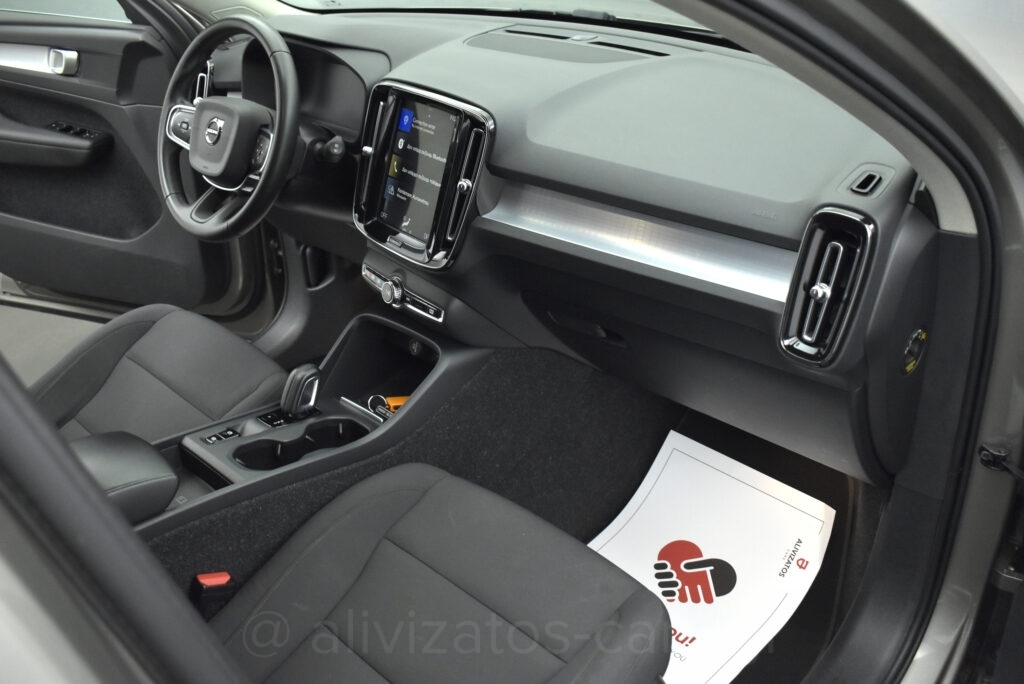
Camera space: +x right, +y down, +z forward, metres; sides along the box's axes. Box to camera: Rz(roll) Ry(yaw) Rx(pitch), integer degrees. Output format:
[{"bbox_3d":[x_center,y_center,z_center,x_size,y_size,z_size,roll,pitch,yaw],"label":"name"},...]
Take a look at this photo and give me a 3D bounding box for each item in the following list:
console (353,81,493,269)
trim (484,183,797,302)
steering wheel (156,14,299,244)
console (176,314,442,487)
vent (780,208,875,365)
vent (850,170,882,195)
[{"bbox_3d":[-0.133,-0.255,1.400,0.255,0.245,0.060,23,17,38],"label":"console"},{"bbox_3d":[0.144,-0.138,1.197,0.465,0.066,0.045,23,12,38],"label":"trim"},{"bbox_3d":[-0.461,-0.351,1.572,0.373,0.373,0.100,23,12,38],"label":"steering wheel"},{"bbox_3d":[-0.295,0.082,1.390,0.190,0.140,0.345,23,32,38],"label":"console"},{"bbox_3d":[0.341,-0.058,1.018,0.079,0.170,0.045,23,19,38],"label":"vent"},{"bbox_3d":[0.380,-0.172,1.010,0.023,0.016,0.044,23,65,38],"label":"vent"}]

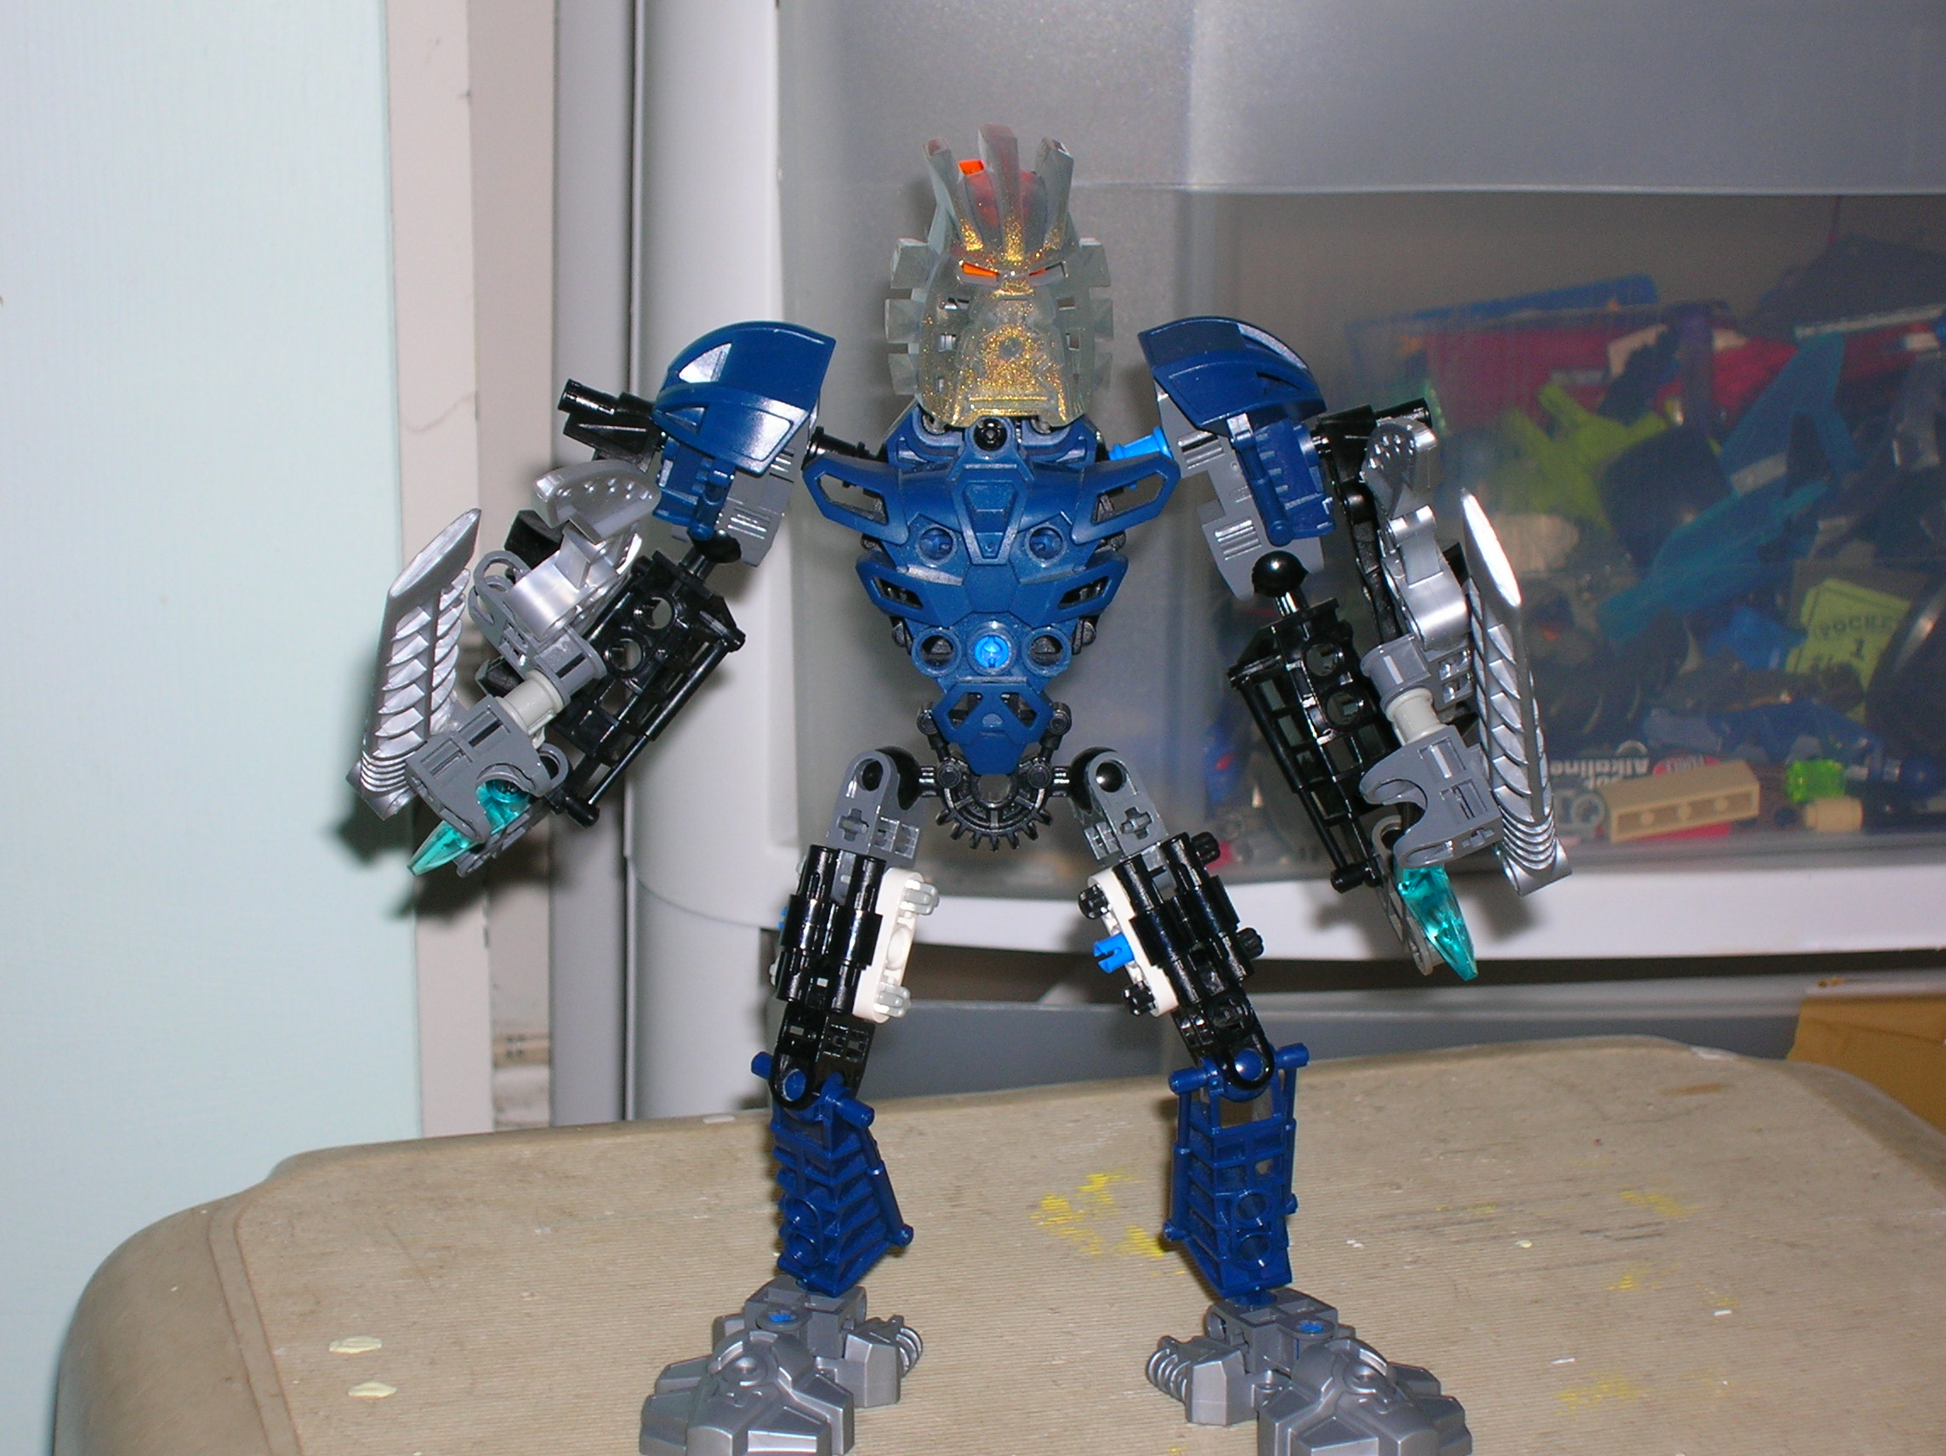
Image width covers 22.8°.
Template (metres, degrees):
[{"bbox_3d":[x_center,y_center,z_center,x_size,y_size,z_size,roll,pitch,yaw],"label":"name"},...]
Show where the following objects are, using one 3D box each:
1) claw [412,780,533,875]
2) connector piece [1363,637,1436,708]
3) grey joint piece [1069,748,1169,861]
[{"bbox_3d":[-0.073,0.014,0.703,0.023,0.007,0.007,-39,33,-23],"label":"claw"},{"bbox_3d":[0.062,-0.008,0.706,0.009,0.009,0.009,-28,-21,0],"label":"connector piece"},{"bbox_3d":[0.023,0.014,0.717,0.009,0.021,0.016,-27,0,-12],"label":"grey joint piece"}]

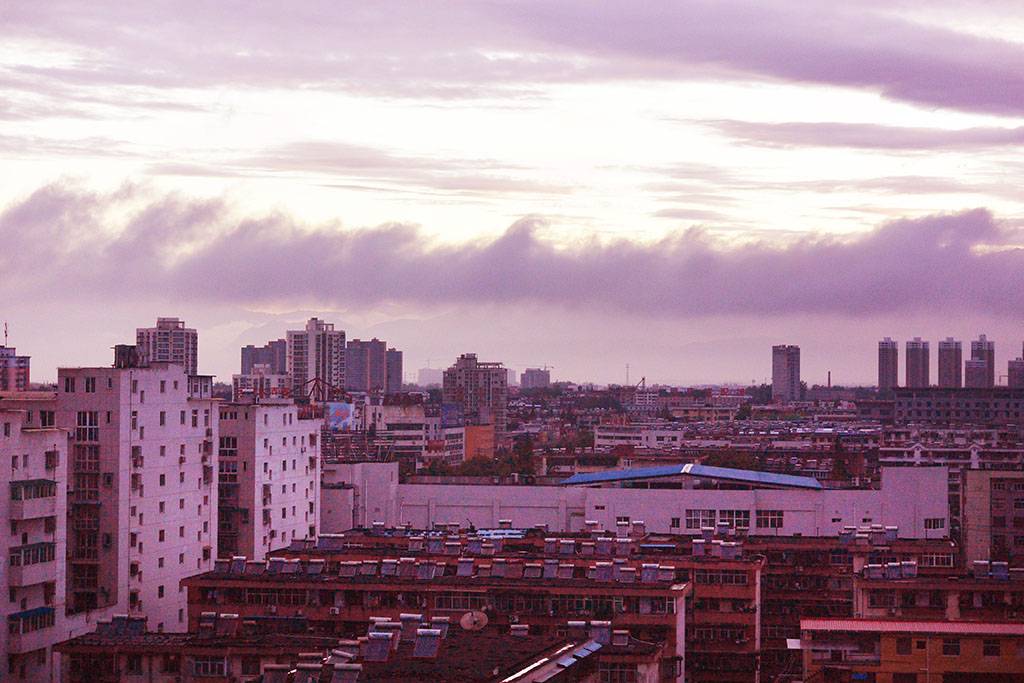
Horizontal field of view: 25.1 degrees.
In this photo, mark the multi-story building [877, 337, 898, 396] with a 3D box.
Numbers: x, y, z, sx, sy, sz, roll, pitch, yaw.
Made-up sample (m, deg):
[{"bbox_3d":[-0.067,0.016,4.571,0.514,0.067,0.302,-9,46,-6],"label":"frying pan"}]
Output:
[{"bbox_3d":[485.610,40.900,2970.000,24.130,90.530,20.000,0,-1,12],"label":"multi-story building"}]

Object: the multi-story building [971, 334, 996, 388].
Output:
[{"bbox_3d":[593.420,36.320,2900.000,28.000,89.000,22.000,0,-1,14],"label":"multi-story building"}]

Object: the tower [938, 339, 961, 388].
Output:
[{"bbox_3d":[572.880,41.590,3011.000,30.520,91.990,22.000,0,-1,12],"label":"tower"}]

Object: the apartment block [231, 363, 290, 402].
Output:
[{"bbox_3d":[-134.270,31.190,1237.500,28.220,37.980,15.000,0,-1,12],"label":"apartment block"}]

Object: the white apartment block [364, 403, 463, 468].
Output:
[{"bbox_3d":[-29.620,31.610,700.000,26.000,25.900,21.000,0,-1,14],"label":"white apartment block"}]

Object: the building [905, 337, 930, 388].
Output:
[{"bbox_3d":[501.550,38.150,2850.000,28.000,83.700,22.000,0,-1,14],"label":"building"}]

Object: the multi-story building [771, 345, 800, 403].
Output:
[{"bbox_3d":[227.420,32.930,1909.000,21.540,58.950,18.000,0,-1,12],"label":"multi-story building"}]

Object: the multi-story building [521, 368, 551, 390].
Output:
[{"bbox_3d":[42.830,76.200,4200.000,50.000,52.100,20.000,0,-1,14],"label":"multi-story building"}]

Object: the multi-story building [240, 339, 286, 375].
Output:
[{"bbox_3d":[-296.580,37.680,2750.000,52.000,81.300,18.000,0,-1,14],"label":"multi-story building"}]

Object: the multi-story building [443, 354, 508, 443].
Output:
[{"bbox_3d":[-14.980,24.900,939.000,22.580,39.230,18.000,0,-1,12],"label":"multi-story building"}]

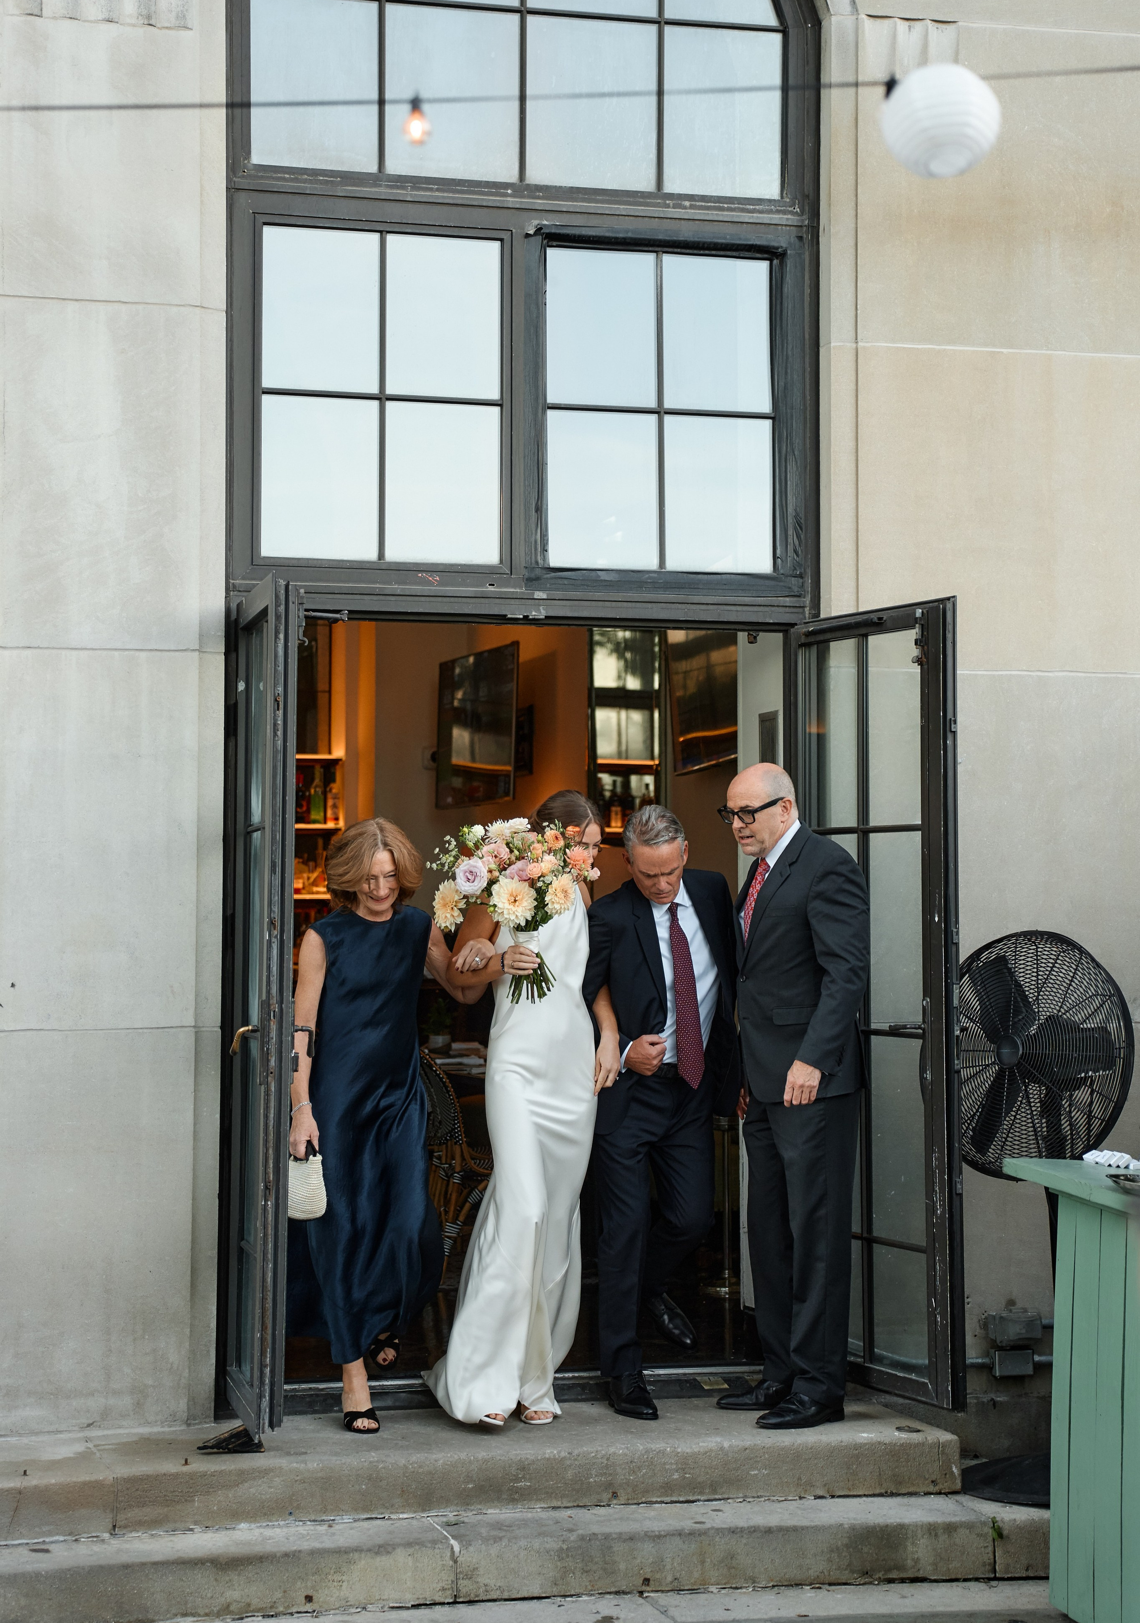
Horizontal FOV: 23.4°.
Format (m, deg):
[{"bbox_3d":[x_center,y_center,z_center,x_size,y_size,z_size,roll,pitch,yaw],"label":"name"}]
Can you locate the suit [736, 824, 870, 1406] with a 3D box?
[{"bbox_3d":[0.637,0.820,7.559,0.350,1.570,0.500,2,-4,-22],"label":"suit"}]

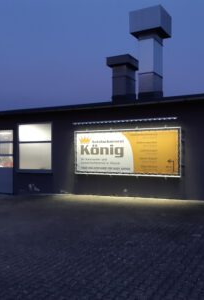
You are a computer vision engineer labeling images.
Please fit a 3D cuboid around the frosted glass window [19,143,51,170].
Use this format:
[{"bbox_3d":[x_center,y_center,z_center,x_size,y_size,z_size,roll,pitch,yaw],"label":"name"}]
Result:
[{"bbox_3d":[-3.073,0.287,13.903,1.882,1.290,0.080,-1,-1,26],"label":"frosted glass window"}]

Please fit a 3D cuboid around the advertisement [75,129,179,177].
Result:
[{"bbox_3d":[0.876,0.110,11.716,4.401,1.803,0.120,-1,-1,26],"label":"advertisement"}]

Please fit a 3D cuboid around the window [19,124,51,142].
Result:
[{"bbox_3d":[-3.080,-0.780,13.914,1.898,0.845,0.080,-1,-1,26],"label":"window"}]

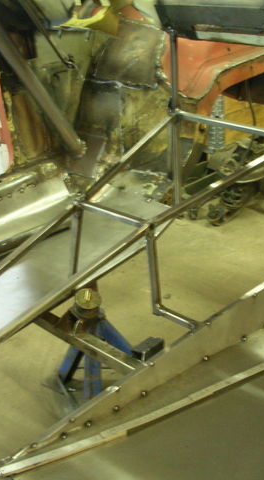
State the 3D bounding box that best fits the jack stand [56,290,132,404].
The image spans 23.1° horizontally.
[{"bbox_3d":[-0.096,0.318,1.754,0.280,0.335,0.245,1,25,4],"label":"jack stand"}]

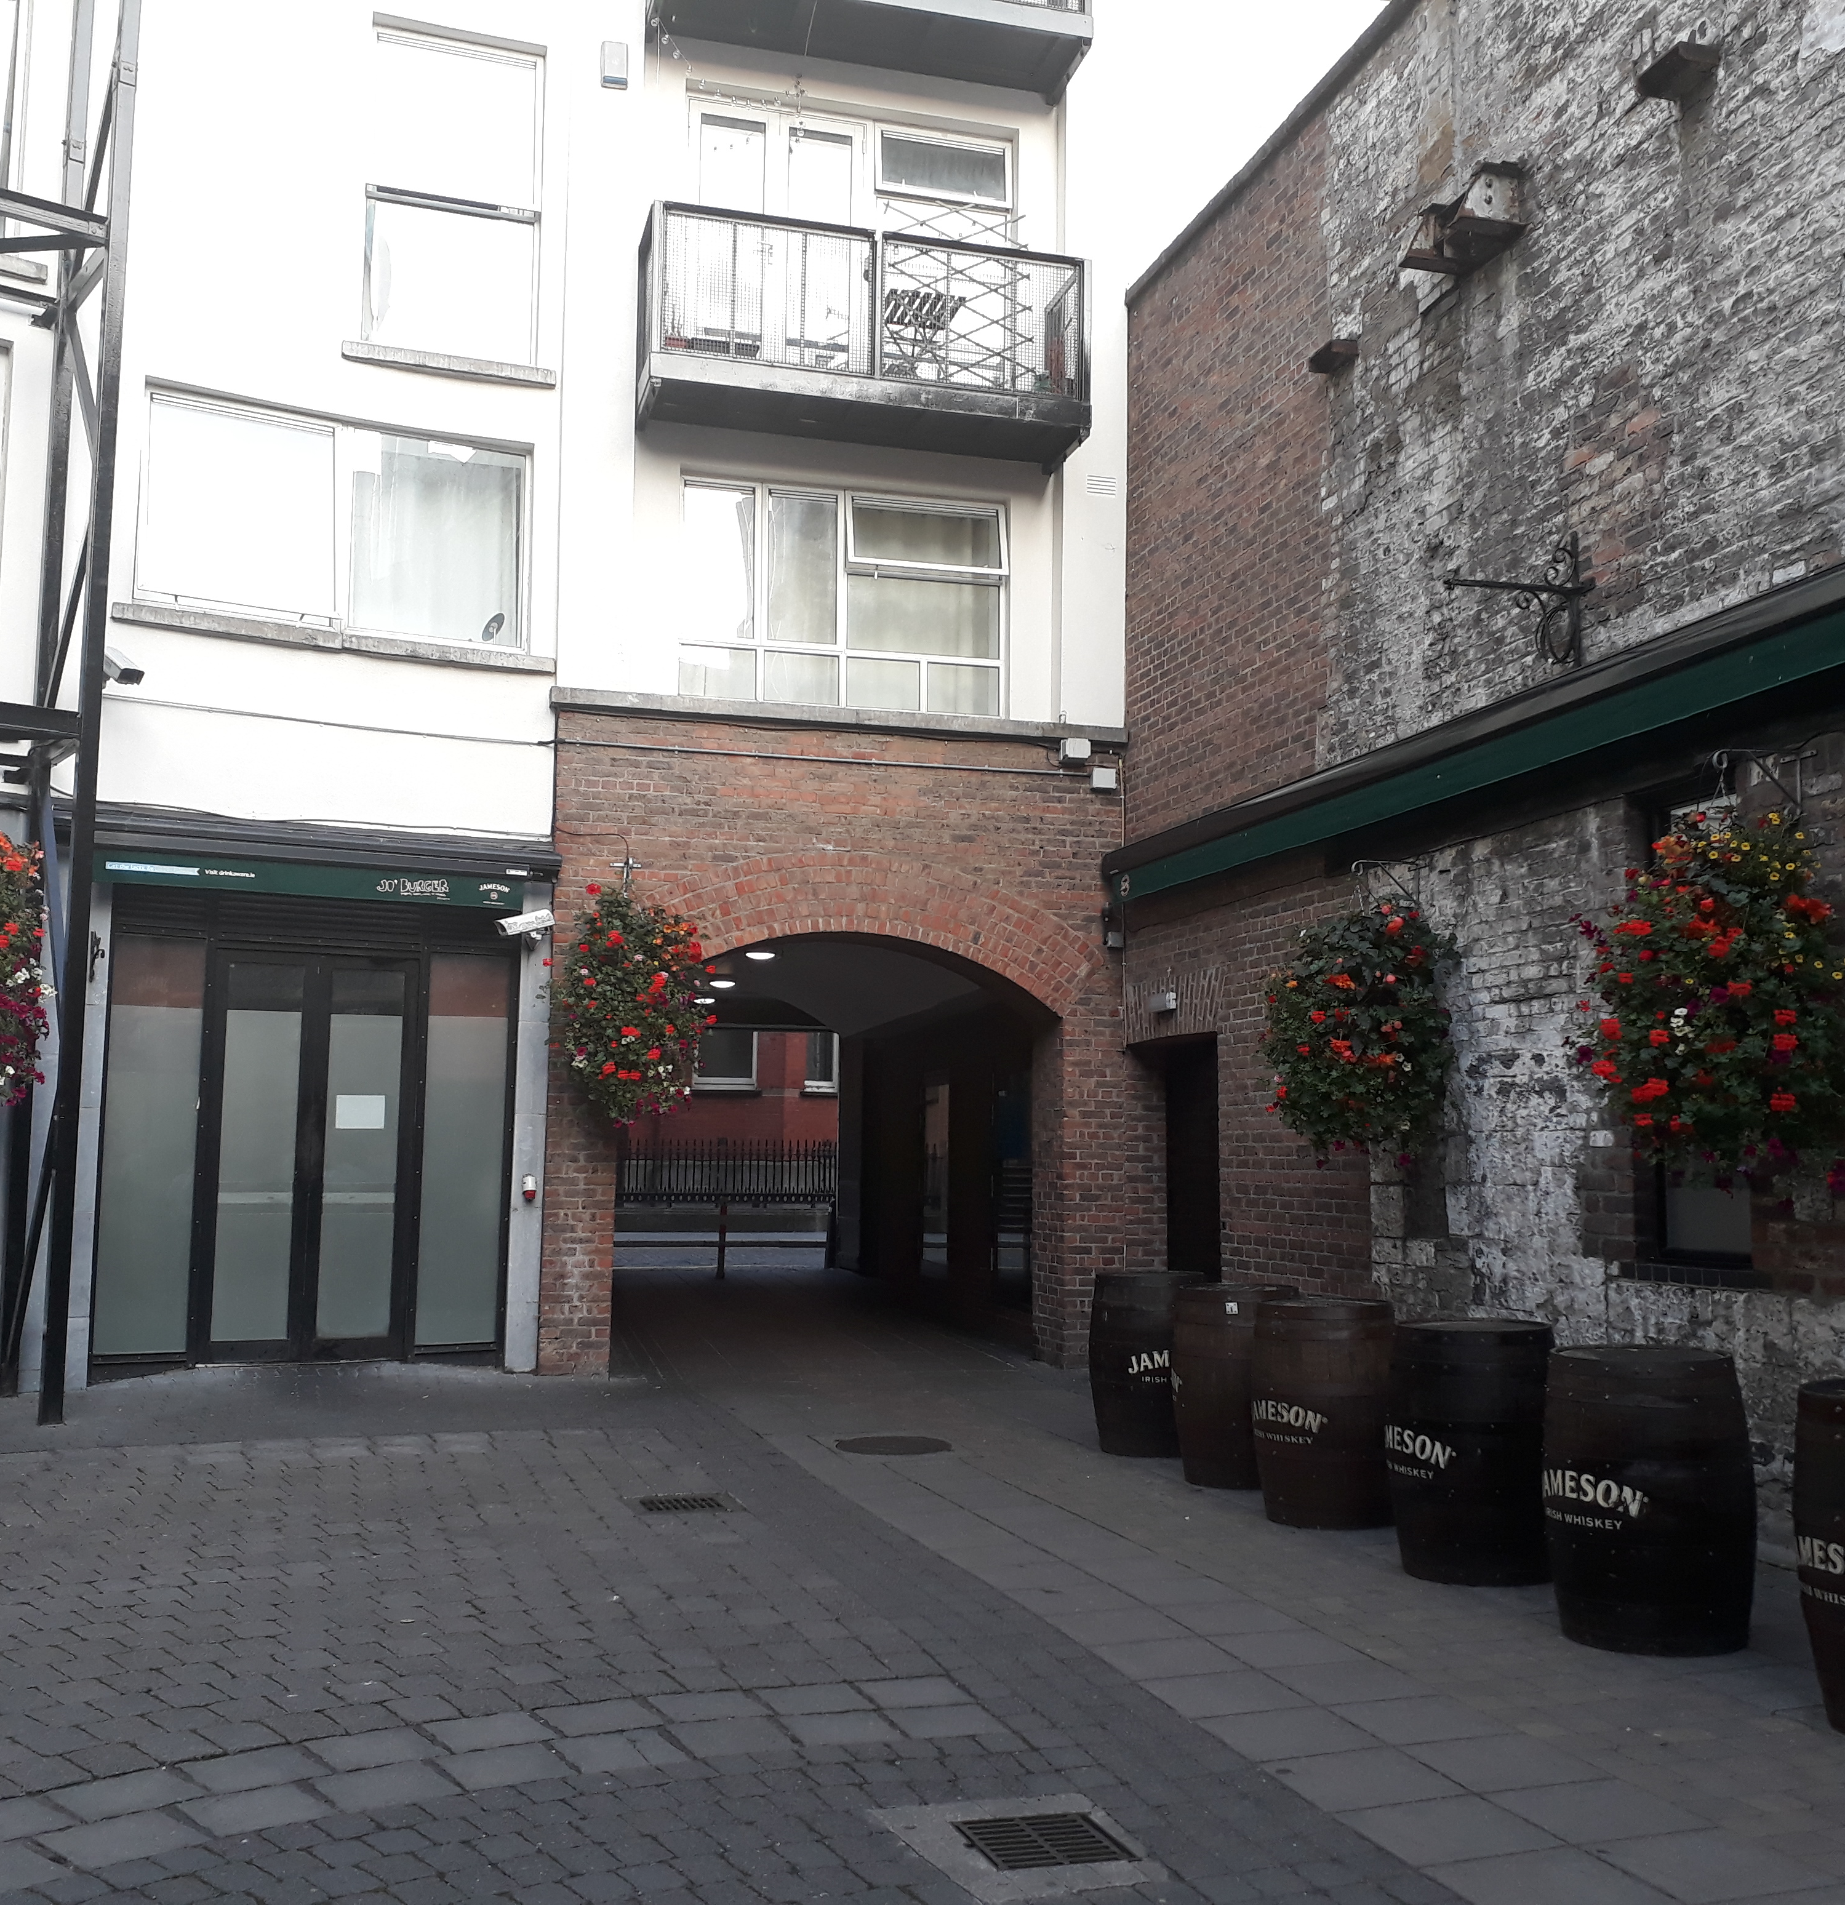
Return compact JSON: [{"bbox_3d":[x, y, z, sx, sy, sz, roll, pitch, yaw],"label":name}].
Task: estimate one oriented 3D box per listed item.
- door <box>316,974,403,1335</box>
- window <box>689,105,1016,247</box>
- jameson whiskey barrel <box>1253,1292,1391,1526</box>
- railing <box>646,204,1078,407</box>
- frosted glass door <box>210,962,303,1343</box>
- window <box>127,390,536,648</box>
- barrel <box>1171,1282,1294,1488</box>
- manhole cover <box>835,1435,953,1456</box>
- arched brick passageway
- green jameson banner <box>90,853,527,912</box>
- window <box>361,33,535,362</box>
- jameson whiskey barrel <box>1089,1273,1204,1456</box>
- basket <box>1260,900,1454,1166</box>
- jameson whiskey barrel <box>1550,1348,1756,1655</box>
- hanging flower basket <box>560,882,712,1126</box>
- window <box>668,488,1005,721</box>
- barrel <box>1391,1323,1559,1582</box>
[{"bbox_3d":[-3.576,1.282,12.645,0.470,2.350,0.070,2,-6,-17],"label":"door"},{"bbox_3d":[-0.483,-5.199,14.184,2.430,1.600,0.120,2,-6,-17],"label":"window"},{"bbox_3d":[1.746,1.972,8.549,0.650,0.900,0.650,0,-6,0],"label":"jameson whiskey barrel"},{"bbox_3d":[-0.431,-4.232,13.506,2.970,1.070,0.950,2,-6,-17],"label":"railing"},{"bbox_3d":[-4.159,1.253,12.468,0.480,2.370,0.070,2,-6,-17],"label":"frosted glass door"},{"bbox_3d":[-3.737,-2.775,12.803,2.477,1.391,0.140,4,-7,-27],"label":"window"},{"bbox_3d":[1.523,2.068,9.509,0.650,0.900,0.650,-2,-7,22],"label":"barrel"},{"bbox_3d":[-0.150,2.580,10.320,0.620,0.040,0.620,1,-6,0],"label":"manhole cover"},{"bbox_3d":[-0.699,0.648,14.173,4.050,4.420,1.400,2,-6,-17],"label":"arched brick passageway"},{"bbox_3d":[-3.739,-0.434,12.268,2.610,0.186,0.060,4,-7,-27],"label":"green jameson banner"},{"bbox_3d":[-3.147,-5.080,13.351,1.170,2.200,0.120,2,-6,-17],"label":"window"},{"bbox_3d":[1.212,2.164,10.466,0.650,0.900,0.650,2,-6,-11],"label":"jameson whiskey barrel"},{"bbox_3d":[2.169,0.390,9.865,0.850,1.270,0.950,2,-6,-18],"label":"basket"},{"bbox_3d":[2.366,1.761,6.458,0.655,0.890,0.655,3,-6,-23],"label":"jameson whiskey barrel"},{"bbox_3d":[-1.856,0.334,12.821,0.970,1.550,0.880,2,-6,-16],"label":"hanging flower basket"},{"bbox_3d":[-0.539,-2.455,13.897,2.380,1.550,0.120,2,-6,-17],"label":"window"},{"bbox_3d":[2.069,1.852,7.408,0.655,0.890,0.655,3,-6,-26],"label":"barrel"}]

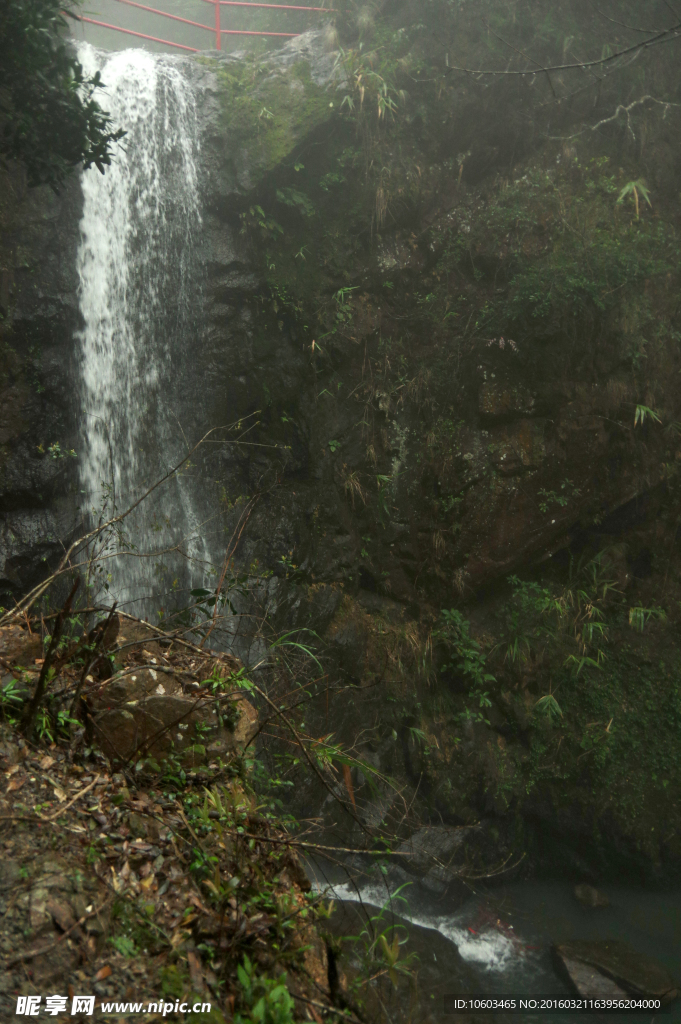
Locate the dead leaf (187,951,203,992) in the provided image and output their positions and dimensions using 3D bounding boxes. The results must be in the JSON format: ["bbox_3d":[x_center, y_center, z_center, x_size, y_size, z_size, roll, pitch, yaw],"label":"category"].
[{"bbox_3d":[-0.455,1.437,2.400,0.034,0.020,0.143,-1,22,-22],"label":"dead leaf"}]

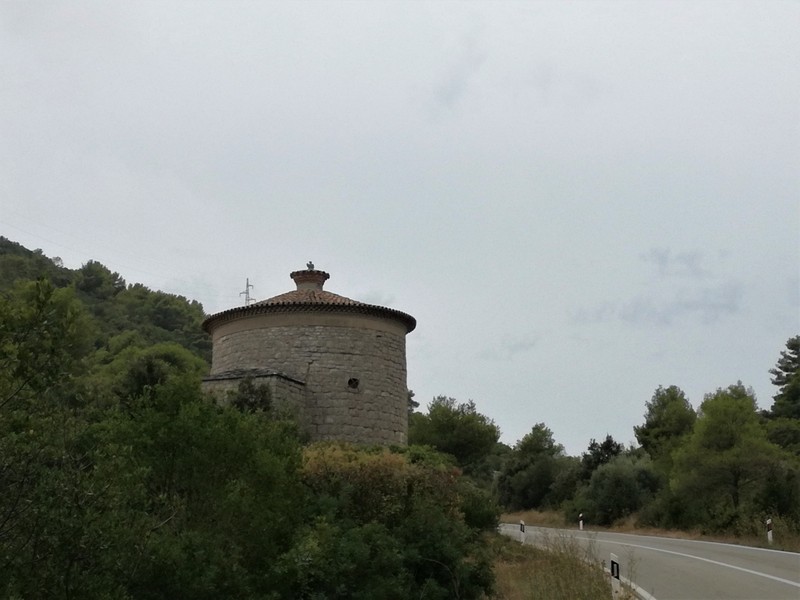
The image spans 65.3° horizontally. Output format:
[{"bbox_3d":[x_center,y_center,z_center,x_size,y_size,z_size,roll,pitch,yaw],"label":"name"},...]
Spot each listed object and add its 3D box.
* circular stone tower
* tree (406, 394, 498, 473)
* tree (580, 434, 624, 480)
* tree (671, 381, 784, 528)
[{"bbox_3d":[-4.105,2.658,28.284,9.600,9.090,9.600,-1,-17,0],"label":"circular stone tower"},{"bbox_3d":[3.083,8.208,36.685,5.640,5.060,5.640,-2,-17,4],"label":"tree"},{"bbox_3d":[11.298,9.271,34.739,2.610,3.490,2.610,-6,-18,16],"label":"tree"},{"bbox_3d":[13.209,6.221,25.202,4.580,5.790,4.580,-10,-19,25],"label":"tree"}]

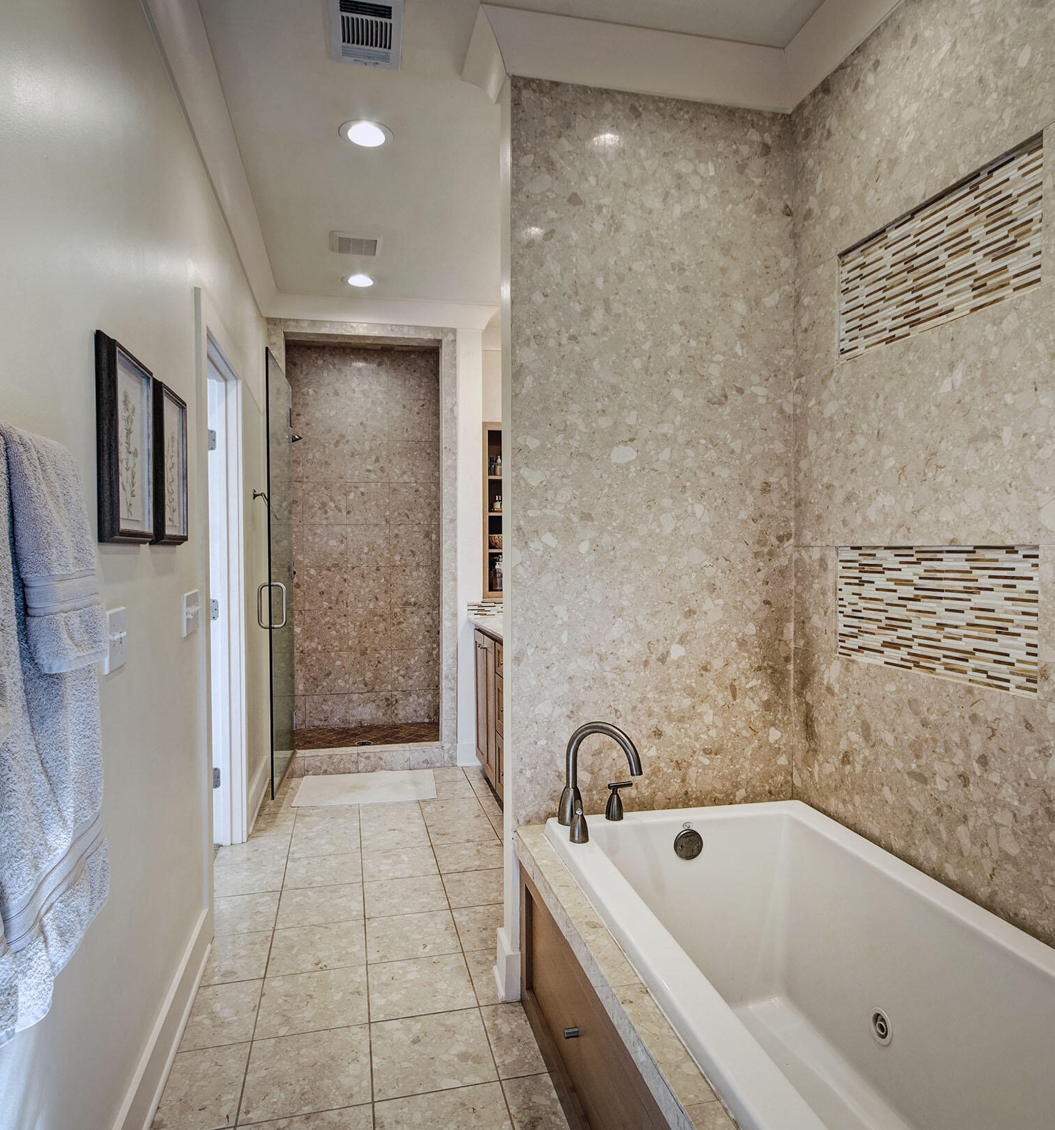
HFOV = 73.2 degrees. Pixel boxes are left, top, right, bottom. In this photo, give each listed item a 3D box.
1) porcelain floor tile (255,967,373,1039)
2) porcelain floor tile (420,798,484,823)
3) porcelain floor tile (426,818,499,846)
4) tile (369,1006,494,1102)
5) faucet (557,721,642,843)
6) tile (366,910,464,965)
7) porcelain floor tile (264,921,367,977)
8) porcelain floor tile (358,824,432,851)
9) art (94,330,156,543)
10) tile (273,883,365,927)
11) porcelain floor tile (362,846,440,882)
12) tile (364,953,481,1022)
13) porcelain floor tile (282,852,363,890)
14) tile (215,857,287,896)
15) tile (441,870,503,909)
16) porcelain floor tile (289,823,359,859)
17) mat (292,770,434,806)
[{"bbox_3d":[-0.627,1.293,2.098,0.306,0.011,0.298,0,1,-14],"label":"porcelain floor tile"},{"bbox_3d":[-0.384,1.268,3.672,0.306,0.011,0.298,0,1,-14],"label":"porcelain floor tile"},{"bbox_3d":[-0.313,1.272,3.388,0.306,0.011,0.298,0,1,-14],"label":"porcelain floor tile"},{"bbox_3d":[-0.255,1.296,1.889,0.306,0.011,0.298,0,1,-14],"label":"tile"},{"bbox_3d":[0.211,0.600,2.023,0.255,0.305,0.265,0,1,31],"label":"faucet"},{"bbox_3d":[-0.392,1.266,2.420,0.302,0.010,0.292,0,1,-14],"label":"tile"},{"bbox_3d":[-0.688,1.268,2.346,0.302,0.010,0.292,0,1,-14],"label":"porcelain floor tile"},{"bbox_3d":[-0.602,1.252,3.262,0.302,0.010,0.292,0,1,-14],"label":"porcelain floor tile"},{"bbox_3d":[-0.878,-0.257,1.577,0.033,0.418,0.345,0,1,-14],"label":"art"},{"bbox_3d":[-0.758,1.263,2.627,0.302,0.010,0.292,0,1,-14],"label":"tile"},{"bbox_3d":[-0.532,1.256,2.981,0.302,0.010,0.292,0,1,-14],"label":"porcelain floor tile"},{"bbox_3d":[-0.327,1.292,2.173,0.306,0.011,0.298,0,1,-14],"label":"tile"},{"bbox_3d":[-0.828,1.258,2.907,0.302,0.010,0.292,0,1,-14],"label":"porcelain floor tile"},{"bbox_3d":[-1.124,1.259,2.833,0.302,0.010,0.292,0,1,-14],"label":"tile"},{"bbox_3d":[-0.170,1.281,2.818,0.306,0.011,0.298,0,1,-14],"label":"tile"},{"bbox_3d":[-0.898,1.253,3.188,0.302,0.010,0.292,0,1,-14],"label":"porcelain floor tile"},{"bbox_3d":[-0.897,1.252,3.991,0.750,0.014,0.505,0,1,-9],"label":"mat"}]

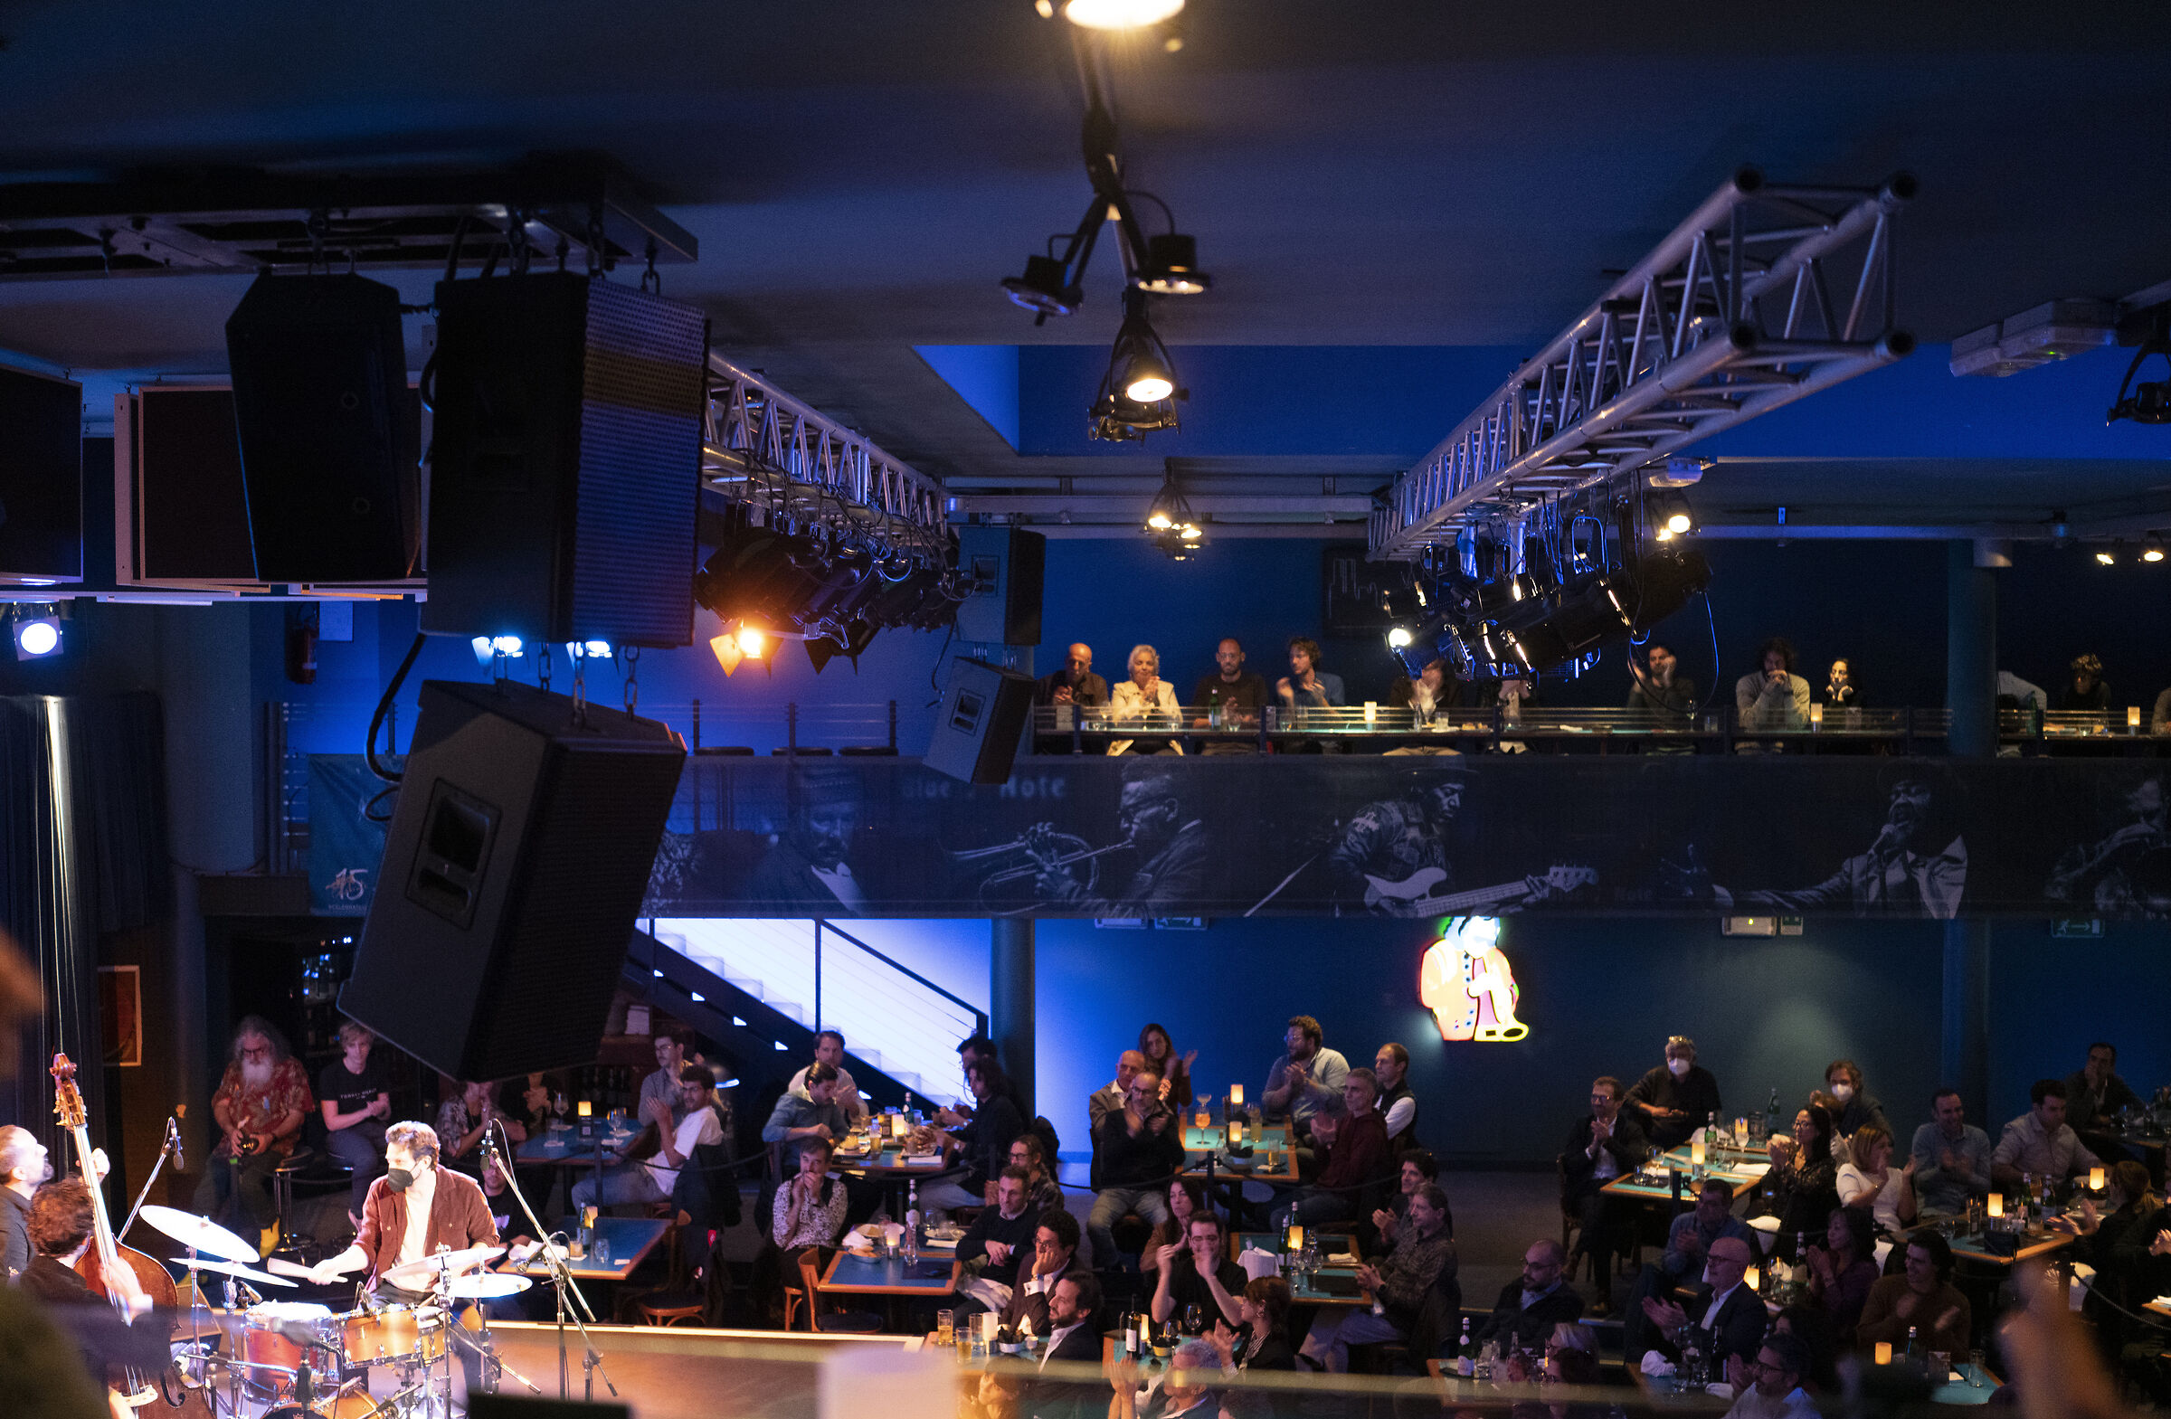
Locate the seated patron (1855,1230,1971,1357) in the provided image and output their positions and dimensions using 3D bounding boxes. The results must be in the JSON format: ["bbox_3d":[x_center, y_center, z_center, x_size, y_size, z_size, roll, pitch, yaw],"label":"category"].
[{"bbox_3d":[3.941,3.118,11.429,0.580,1.270,0.760,0,1,9],"label":"seated patron"}]

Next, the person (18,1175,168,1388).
[{"bbox_3d":[-3.120,2.199,7.819,0.680,1.400,0.750,1,2,34],"label":"person"}]

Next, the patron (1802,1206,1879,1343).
[{"bbox_3d":[3.412,2.960,11.225,0.780,1.230,0.500,-1,2,-45],"label":"patron"}]

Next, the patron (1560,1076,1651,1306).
[{"bbox_3d":[2.997,2.790,14.000,0.560,1.280,0.800,1,2,27],"label":"patron"}]

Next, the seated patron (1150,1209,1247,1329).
[{"bbox_3d":[0.576,3.248,12.500,0.540,1.270,0.800,0,2,0],"label":"seated patron"}]

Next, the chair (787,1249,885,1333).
[{"bbox_3d":[-1.323,3.297,12.934,0.500,0.840,0.440,0,1,12],"label":"chair"}]

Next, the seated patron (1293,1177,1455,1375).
[{"bbox_3d":[1.507,3.094,12.429,0.840,1.270,0.540,-1,1,-20],"label":"seated patron"}]

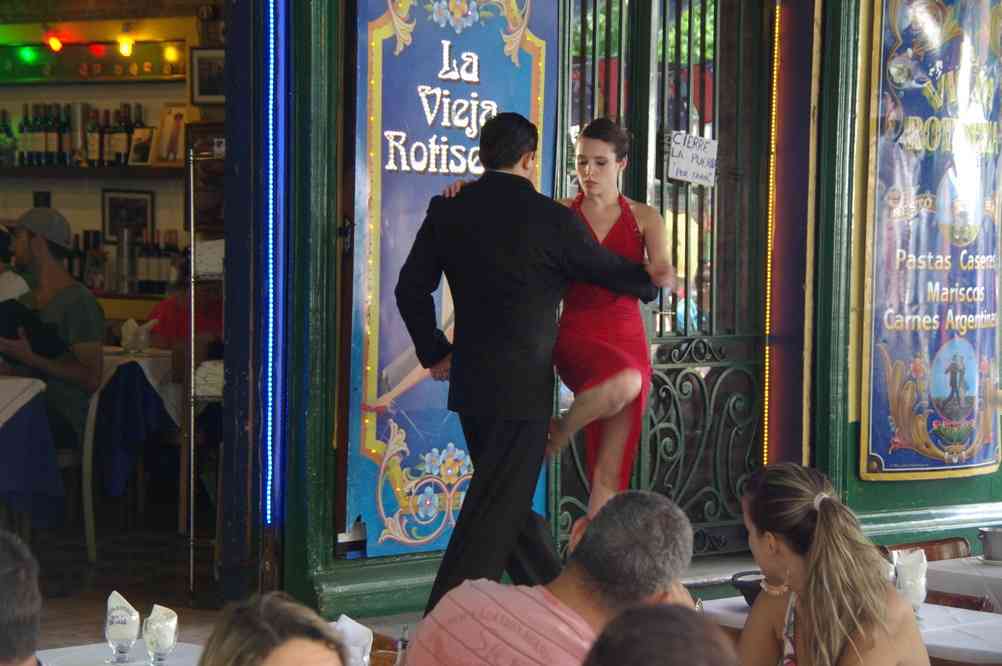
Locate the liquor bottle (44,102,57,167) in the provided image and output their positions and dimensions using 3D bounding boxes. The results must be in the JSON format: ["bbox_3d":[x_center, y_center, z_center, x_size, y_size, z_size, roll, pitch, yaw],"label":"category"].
[{"bbox_3d":[-2.272,-0.995,13.600,0.076,0.315,0.076,1,3,0],"label":"liquor bottle"}]

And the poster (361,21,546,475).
[{"bbox_3d":[-0.165,-0.295,9.200,0.880,1.780,0.030,-2,5,-40],"label":"poster"}]

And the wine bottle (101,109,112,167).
[{"bbox_3d":[-1.938,-0.958,13.250,0.074,0.288,0.074,1,4,0],"label":"wine bottle"}]

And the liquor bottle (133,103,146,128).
[{"bbox_3d":[-1.809,-0.992,13.500,0.076,0.318,0.076,3,4,38],"label":"liquor bottle"}]

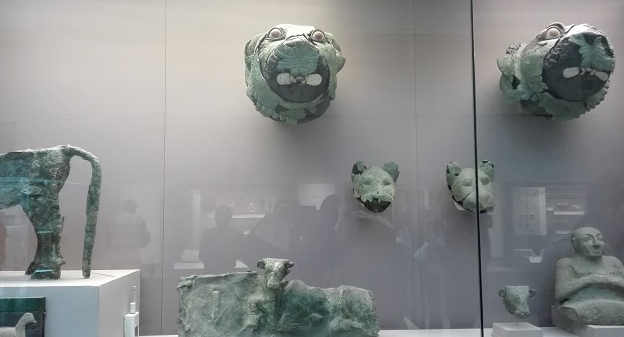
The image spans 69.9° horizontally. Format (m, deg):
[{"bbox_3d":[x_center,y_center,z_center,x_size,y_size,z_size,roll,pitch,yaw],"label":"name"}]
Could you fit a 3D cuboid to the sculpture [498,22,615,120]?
[{"bbox_3d":[0.915,-0.363,1.685,0.375,0.355,0.290,0,-3,-5],"label":"sculpture"}]

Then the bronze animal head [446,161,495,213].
[{"bbox_3d":[0.621,0.072,1.710,0.183,0.200,0.160,0,-3,-4],"label":"bronze animal head"}]

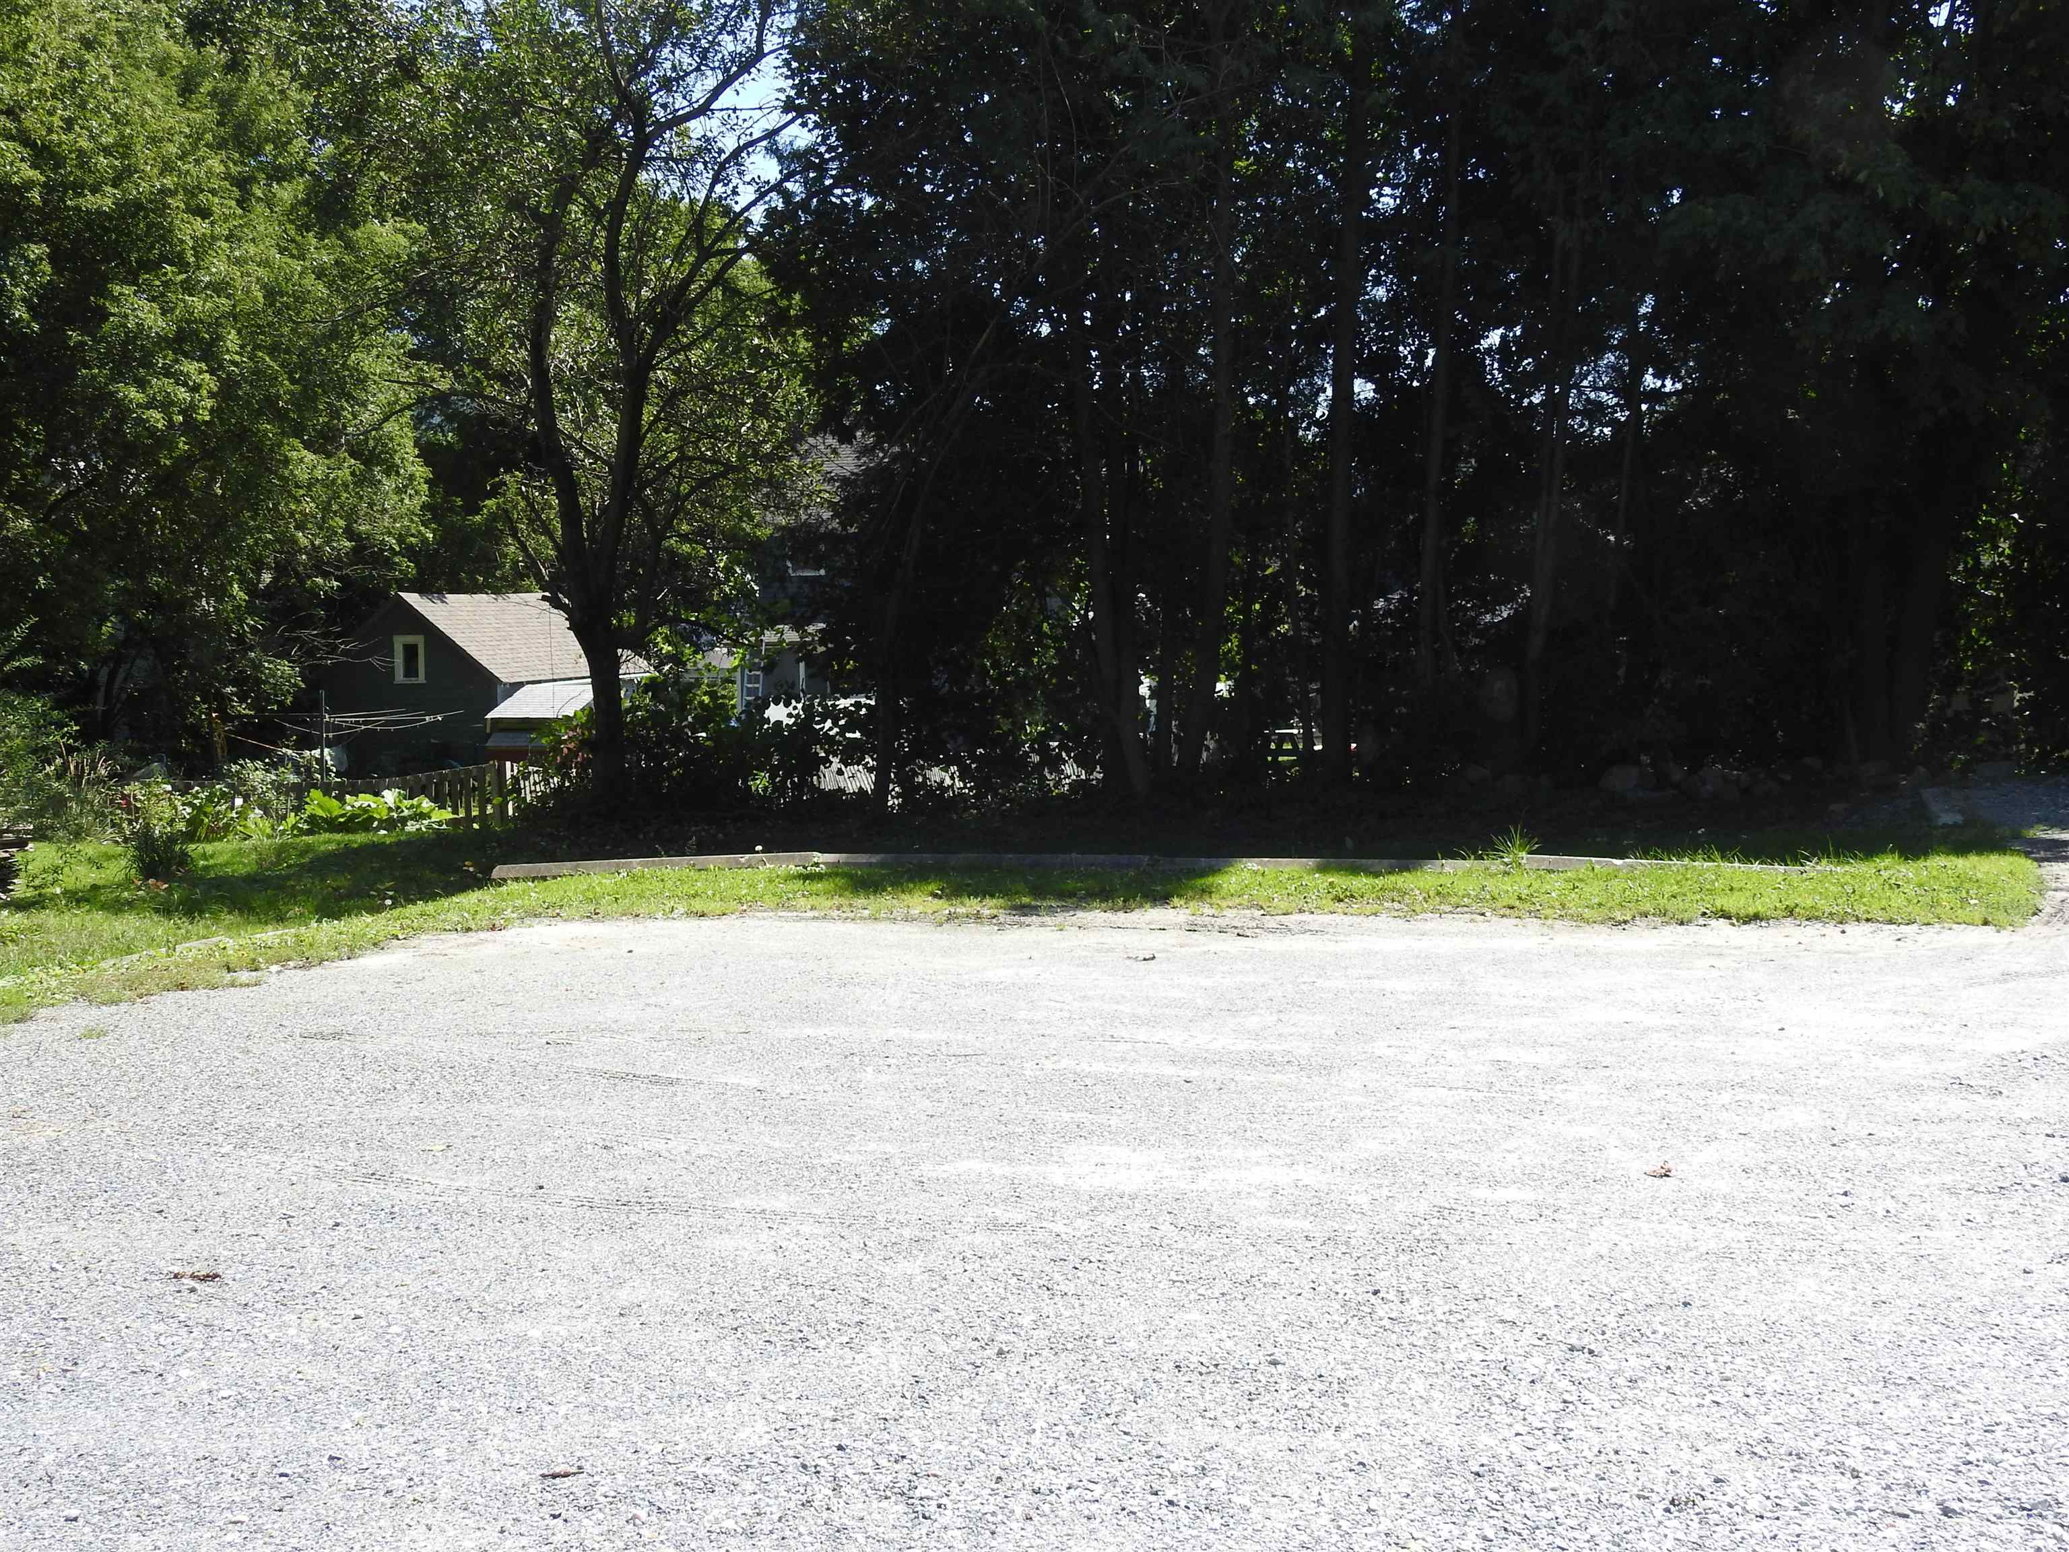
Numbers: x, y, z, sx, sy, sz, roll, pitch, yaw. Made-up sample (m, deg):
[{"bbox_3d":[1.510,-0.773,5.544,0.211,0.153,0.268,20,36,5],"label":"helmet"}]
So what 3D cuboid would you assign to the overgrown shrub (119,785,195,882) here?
[{"bbox_3d":[-6.261,0.397,18.300,0.550,0.690,0.530,0,3,0],"label":"overgrown shrub"}]

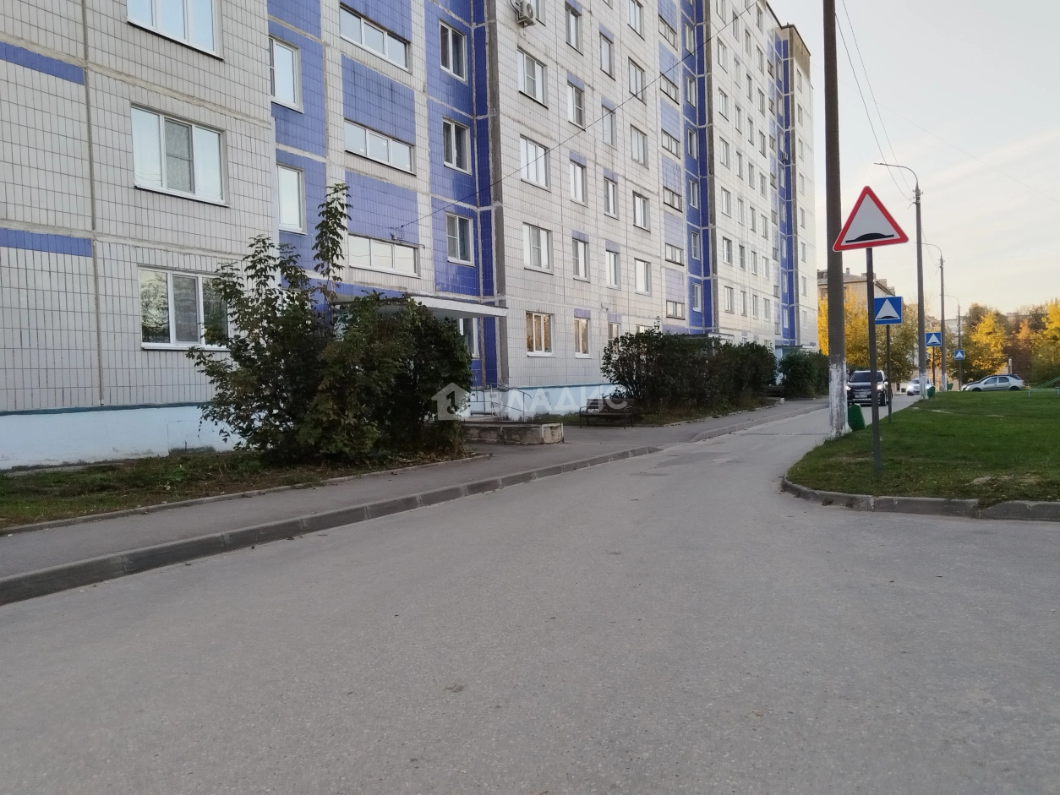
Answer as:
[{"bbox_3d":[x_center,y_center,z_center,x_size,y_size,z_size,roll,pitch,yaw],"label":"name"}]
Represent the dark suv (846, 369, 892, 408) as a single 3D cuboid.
[{"bbox_3d":[16.406,-0.451,38.429,1.870,1.690,4.650,-1,1,29],"label":"dark suv"}]

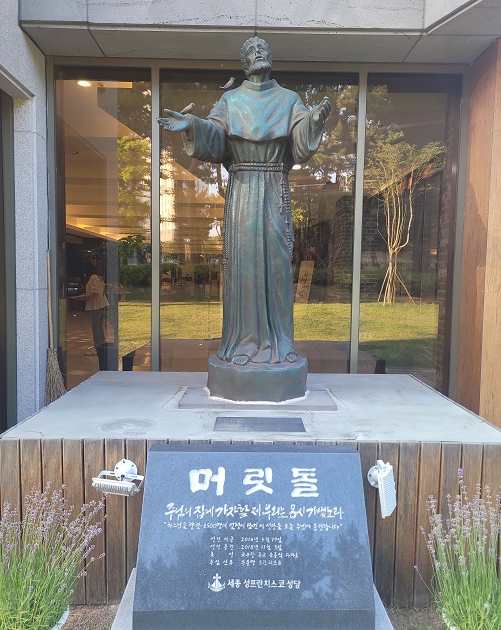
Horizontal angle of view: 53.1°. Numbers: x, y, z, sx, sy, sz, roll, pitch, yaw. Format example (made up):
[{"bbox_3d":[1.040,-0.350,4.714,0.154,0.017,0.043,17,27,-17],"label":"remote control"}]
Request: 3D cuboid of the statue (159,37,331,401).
[{"bbox_3d":[-0.044,-0.605,3.163,1.000,2.190,0.660,1,4,-1],"label":"statue"}]

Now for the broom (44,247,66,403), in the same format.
[{"bbox_3d":[-1.545,0.310,3.954,0.300,1.631,0.170,-3,0,-1],"label":"broom"}]

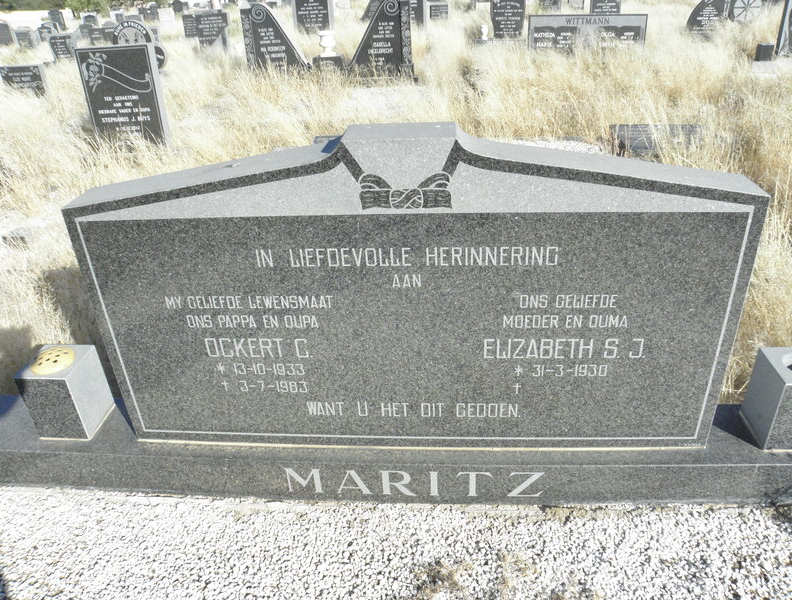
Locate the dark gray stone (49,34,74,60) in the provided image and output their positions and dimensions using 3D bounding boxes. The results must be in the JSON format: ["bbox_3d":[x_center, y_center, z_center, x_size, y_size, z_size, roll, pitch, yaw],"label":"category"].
[{"bbox_3d":[-7.092,-5.359,12.820,0.436,0.546,0.160,0,30,5],"label":"dark gray stone"}]

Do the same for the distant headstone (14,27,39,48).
[{"bbox_3d":[-9.843,-6.919,15.976,0.406,0.509,0.180,0,30,5],"label":"distant headstone"}]

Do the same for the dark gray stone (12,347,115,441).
[{"bbox_3d":[-0.973,0.274,1.779,0.156,0.221,0.156,0,29,5],"label":"dark gray stone"}]

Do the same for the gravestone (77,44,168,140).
[{"bbox_3d":[-2.423,-1.794,5.361,0.651,0.854,0.130,0,30,5],"label":"gravestone"}]

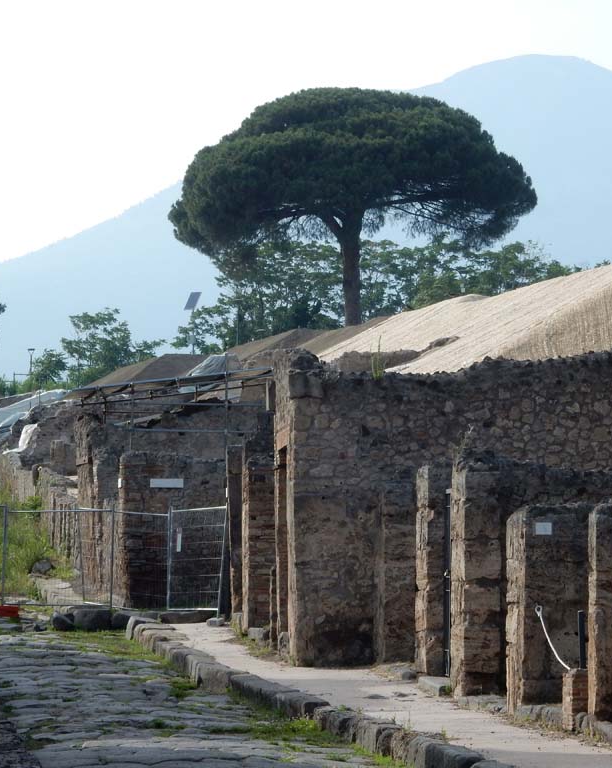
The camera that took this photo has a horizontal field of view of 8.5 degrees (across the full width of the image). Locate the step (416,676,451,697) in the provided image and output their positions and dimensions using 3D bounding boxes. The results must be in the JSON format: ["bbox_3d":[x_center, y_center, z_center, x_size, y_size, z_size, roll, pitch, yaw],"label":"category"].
[{"bbox_3d":[1.644,3.626,49.362,0.360,0.150,1.900,1,-3,-6],"label":"step"}]

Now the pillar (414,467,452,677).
[{"bbox_3d":[1.669,2.319,51.318,0.430,2.607,1.000,1,-3,-6],"label":"pillar"}]

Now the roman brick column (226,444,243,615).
[{"bbox_3d":[-1.172,2.818,78.798,0.500,3.274,0.550,1,-3,-6],"label":"roman brick column"}]

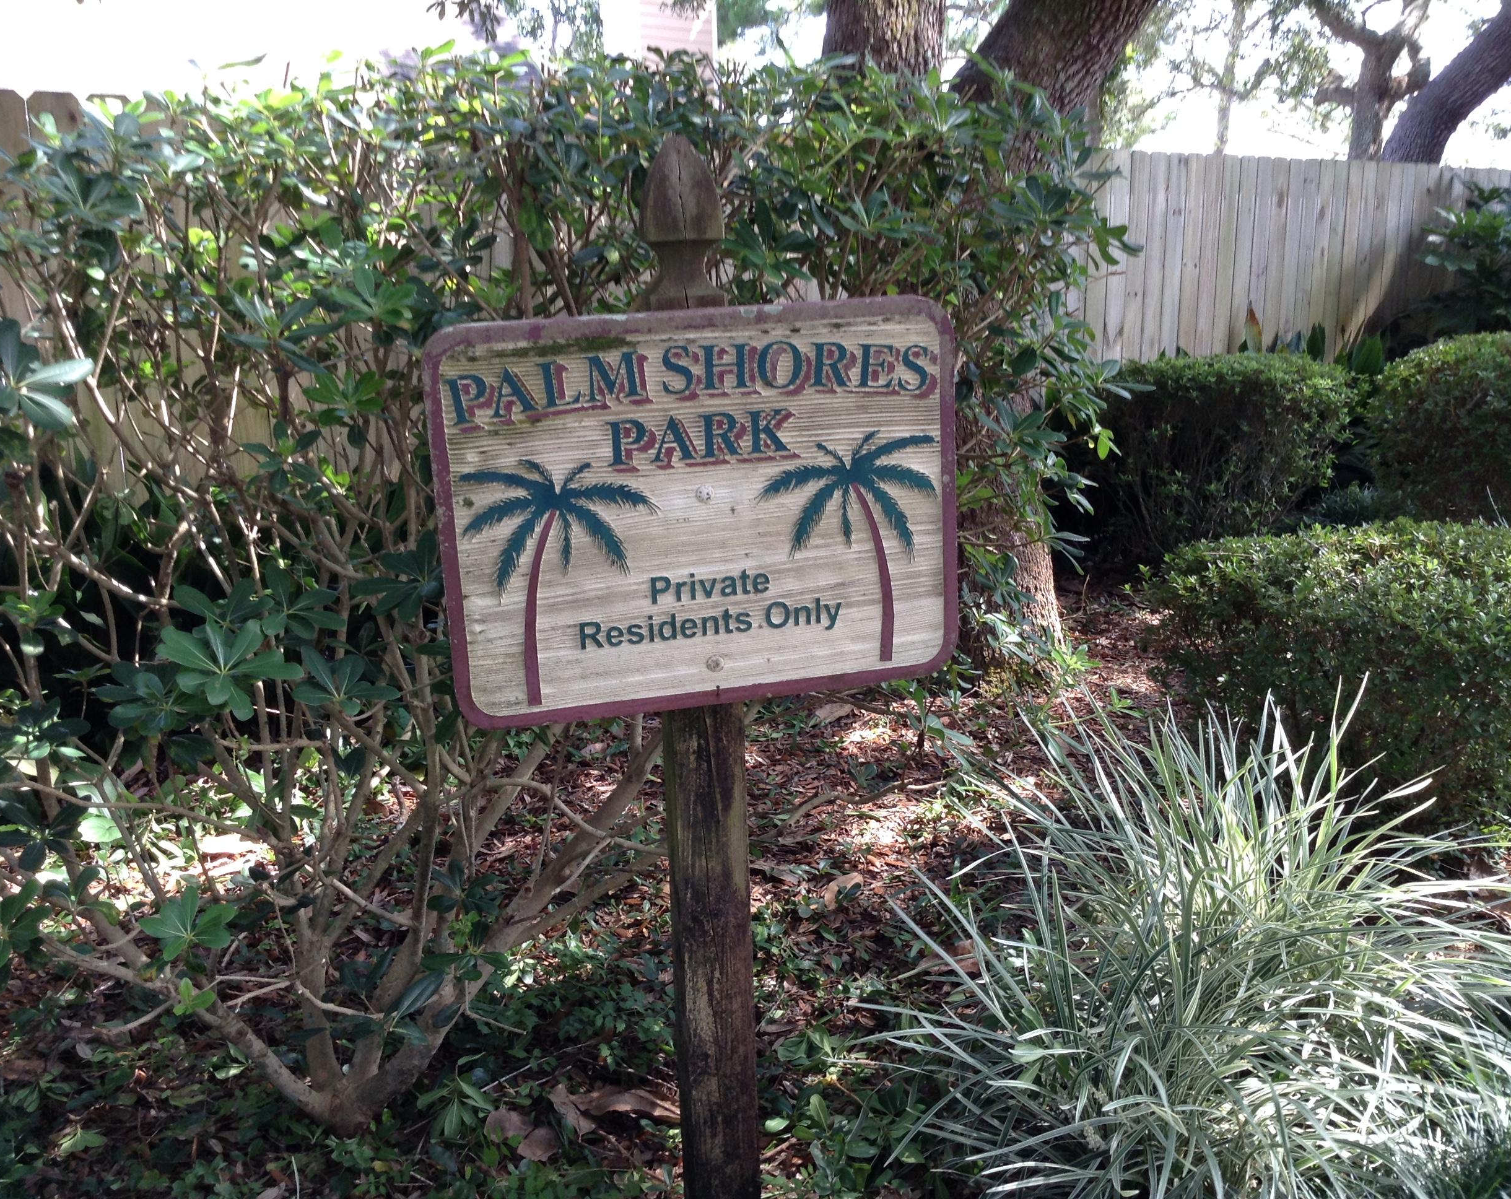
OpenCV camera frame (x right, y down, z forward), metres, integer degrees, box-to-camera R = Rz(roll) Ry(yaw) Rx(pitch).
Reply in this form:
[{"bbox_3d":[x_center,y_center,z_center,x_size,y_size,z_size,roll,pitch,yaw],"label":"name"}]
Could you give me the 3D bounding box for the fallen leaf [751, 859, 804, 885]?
[{"bbox_3d":[0.050,0.622,3.493,0.120,0.032,0.060,4,14,19],"label":"fallen leaf"}]

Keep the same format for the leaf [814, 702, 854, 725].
[{"bbox_3d":[0.236,0.346,4.639,0.118,0.042,0.070,-6,14,-21],"label":"leaf"}]

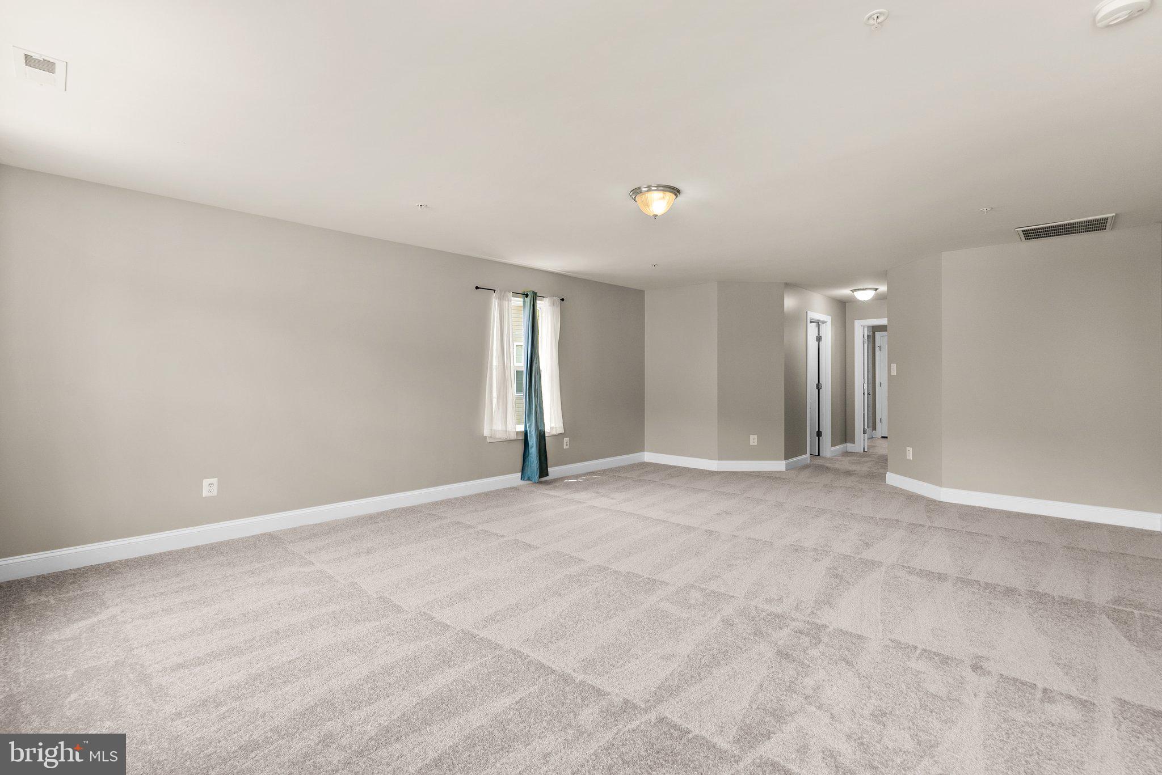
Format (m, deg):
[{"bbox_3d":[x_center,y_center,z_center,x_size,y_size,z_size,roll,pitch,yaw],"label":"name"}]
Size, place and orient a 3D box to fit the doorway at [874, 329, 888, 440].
[{"bbox_3d":[6.250,-0.027,10.105,0.880,2.130,0.080,1,1,44],"label":"doorway"}]

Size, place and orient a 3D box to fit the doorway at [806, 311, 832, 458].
[{"bbox_3d":[3.467,0.009,7.598,0.130,2.145,0.965,1,1,44],"label":"doorway"}]

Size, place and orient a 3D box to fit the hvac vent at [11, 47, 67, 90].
[{"bbox_3d":[-2.186,-1.277,2.092,0.305,0.016,0.146,1,1,44],"label":"hvac vent"}]

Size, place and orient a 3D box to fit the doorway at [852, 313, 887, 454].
[{"bbox_3d":[4.792,0.001,8.042,0.950,2.150,0.130,1,1,44],"label":"doorway"}]

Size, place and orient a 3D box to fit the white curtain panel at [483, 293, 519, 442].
[{"bbox_3d":[-0.847,-0.237,5.528,0.085,1.600,0.450,1,1,44],"label":"white curtain panel"}]

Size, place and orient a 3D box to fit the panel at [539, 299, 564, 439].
[{"bbox_3d":[-0.346,-0.253,6.042,0.085,1.610,0.400,1,1,44],"label":"panel"}]

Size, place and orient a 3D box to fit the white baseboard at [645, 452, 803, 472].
[{"bbox_3d":[2.042,1.020,7.060,2.238,0.138,0.814,0,1,-1],"label":"white baseboard"}]

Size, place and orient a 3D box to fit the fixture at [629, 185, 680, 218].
[{"bbox_3d":[0.489,-1.206,3.411,0.340,0.193,0.340,0,1,0],"label":"fixture"}]

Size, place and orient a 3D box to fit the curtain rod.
[{"bbox_3d":[-0.653,-1.029,5.731,0.085,0.050,1.250,1,1,44],"label":"curtain rod"}]

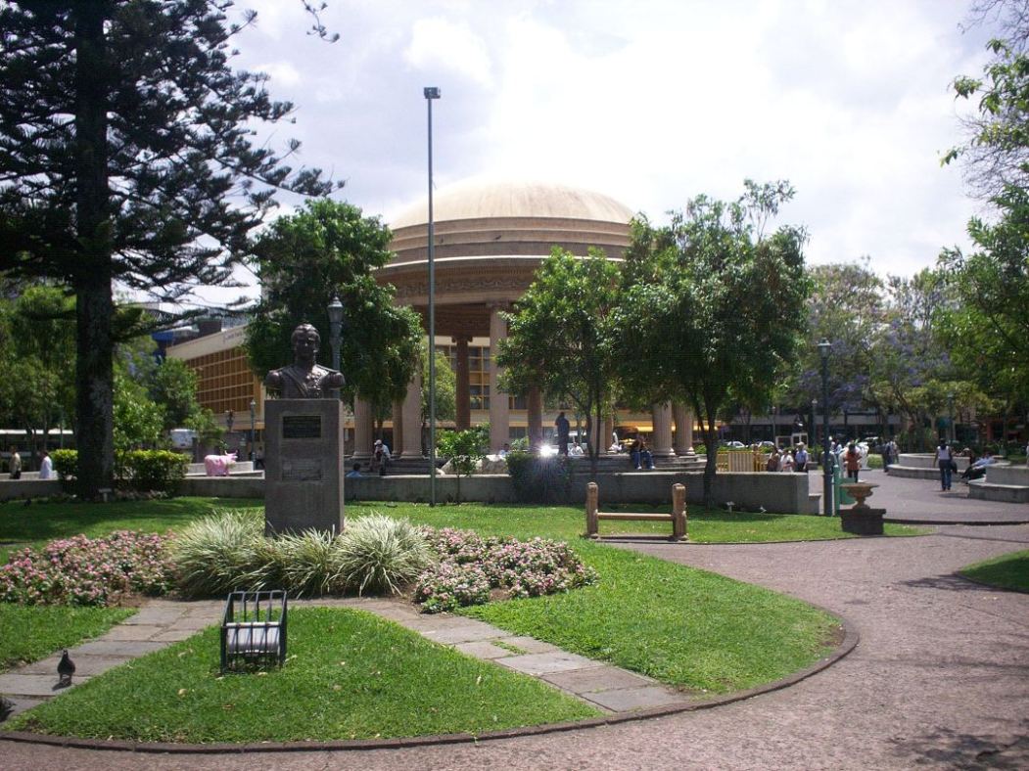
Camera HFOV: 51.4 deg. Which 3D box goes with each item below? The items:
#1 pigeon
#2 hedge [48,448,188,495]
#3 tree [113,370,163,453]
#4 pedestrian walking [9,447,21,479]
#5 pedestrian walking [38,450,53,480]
[{"bbox_3d":[-2.913,1.831,6.950,0.120,0.210,0.250,1,-3,-21],"label":"pigeon"},{"bbox_3d":[-8.227,1.798,22.200,2.850,0.960,1.000,0,-3,-3],"label":"hedge"},{"bbox_3d":[-8.666,1.084,24.275,1.600,2.820,1.600,0,-3,0],"label":"tree"},{"bbox_3d":[-17.679,2.968,37.842,0.450,1.570,0.450,0,-3,-9],"label":"pedestrian walking"},{"bbox_3d":[-14.894,2.877,33.957,0.360,1.600,0.460,-1,-3,0],"label":"pedestrian walking"}]

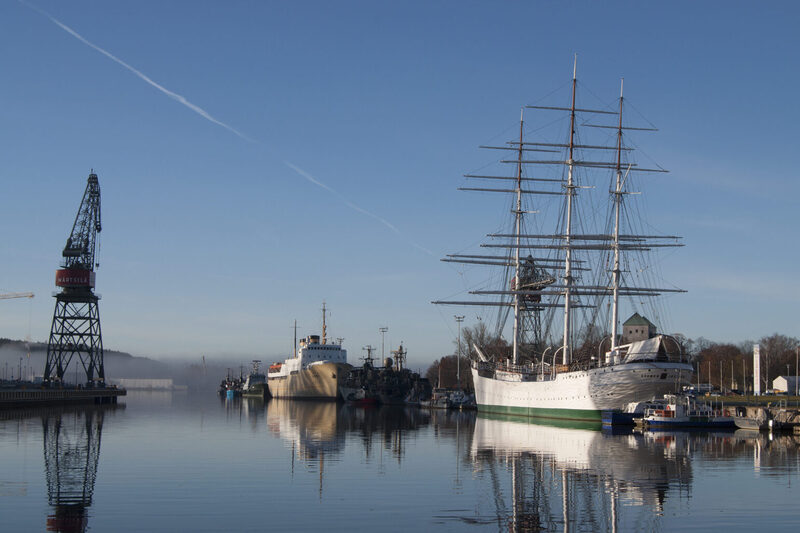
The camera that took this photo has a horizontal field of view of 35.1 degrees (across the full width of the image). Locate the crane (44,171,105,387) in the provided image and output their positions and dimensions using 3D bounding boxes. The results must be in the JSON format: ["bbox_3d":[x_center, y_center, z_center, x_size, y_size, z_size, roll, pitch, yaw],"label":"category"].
[{"bbox_3d":[-76.523,3.151,302.428,11.500,51.500,13.500,0,-5,6],"label":"crane"}]

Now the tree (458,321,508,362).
[{"bbox_3d":[26.165,27.822,396.014,15.000,21.500,14.000,1,-5,0],"label":"tree"}]

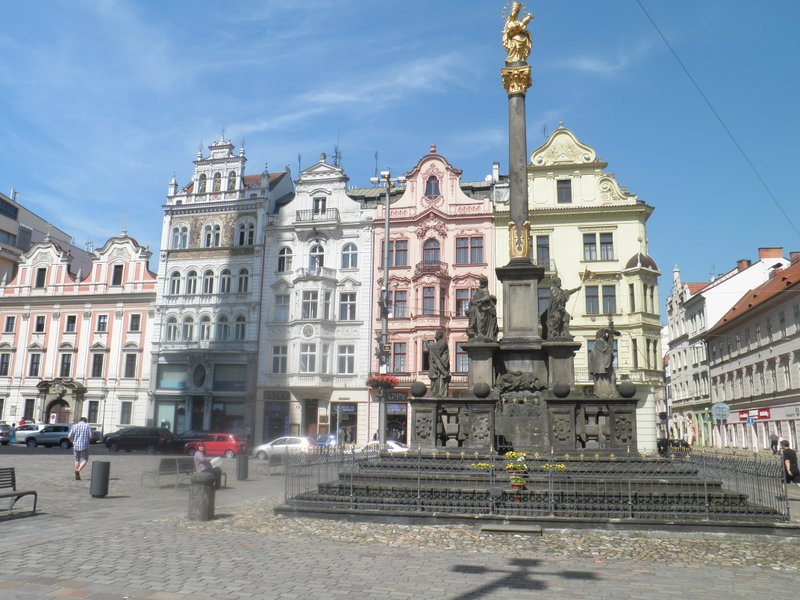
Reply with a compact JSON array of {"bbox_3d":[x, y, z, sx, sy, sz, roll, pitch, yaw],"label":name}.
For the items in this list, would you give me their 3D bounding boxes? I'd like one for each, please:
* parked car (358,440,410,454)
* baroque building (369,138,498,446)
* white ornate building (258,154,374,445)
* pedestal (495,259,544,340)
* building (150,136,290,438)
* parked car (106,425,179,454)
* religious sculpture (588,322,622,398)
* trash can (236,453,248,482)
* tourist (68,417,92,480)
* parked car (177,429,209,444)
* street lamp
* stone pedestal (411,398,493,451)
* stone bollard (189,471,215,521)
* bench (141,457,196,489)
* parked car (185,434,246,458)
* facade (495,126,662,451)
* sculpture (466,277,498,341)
[{"bbox_3d":[-1.370,9.709,41.395,4.400,1.450,1.750,-2,-12,12],"label":"parked car"},{"bbox_3d":[3.630,0.501,56.899,9.962,25.456,10.000,-2,-12,12],"label":"baroque building"},{"bbox_3d":[-5.211,0.659,55.749,8.930,23.210,11.000,-1,-11,12],"label":"white ornate building"},{"bbox_3d":[2.999,0.023,16.200,1.220,1.950,1.220,-1,-11,12],"label":"pedestal"},{"bbox_3d":[-15.314,-0.211,61.296,10.012,27.727,10.000,-2,-12,12],"label":"building"},{"bbox_3d":[-15.613,8.587,39.326,4.300,1.550,1.780,-2,-12,12],"label":"parked car"},{"bbox_3d":[4.382,1.278,13.833,0.650,1.639,0.550,-5,-13,29],"label":"religious sculpture"},{"bbox_3d":[-4.938,5.248,20.300,0.380,0.820,0.380,1,-11,0],"label":"trash can"},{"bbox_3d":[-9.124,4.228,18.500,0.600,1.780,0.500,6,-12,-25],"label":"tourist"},{"bbox_3d":[-13.940,9.945,46.000,4.200,1.450,1.750,-1,-11,12],"label":"parked car"},{"bbox_3d":[-0.647,0.684,26.376,1.500,12.581,1.500,-2,-12,12],"label":"street lamp"},{"bbox_3d":[1.185,2.749,14.400,1.920,1.160,0.900,-1,-11,12],"label":"stone pedestal"},{"bbox_3d":[-3.454,3.394,11.291,0.440,0.795,0.440,1,-11,0],"label":"stone bollard"},{"bbox_3d":[-6.470,4.831,18.200,0.620,0.800,1.850,-1,-11,12],"label":"bench"},{"bbox_3d":[-10.861,8.590,38.200,3.600,1.510,1.630,-1,-11,12],"label":"parked car"},{"bbox_3d":[13.411,-0.158,51.836,10.840,24.140,12.000,-1,-11,12],"label":"facade"},{"bbox_3d":[1.914,0.214,15.057,0.756,1.562,0.500,-2,-12,15],"label":"sculpture"}]

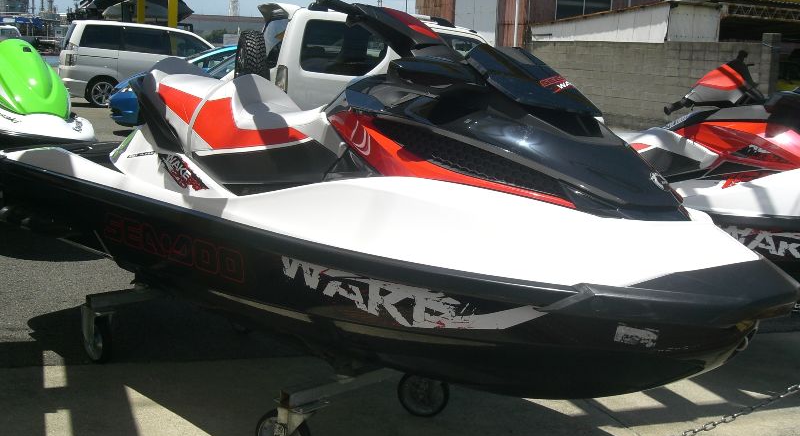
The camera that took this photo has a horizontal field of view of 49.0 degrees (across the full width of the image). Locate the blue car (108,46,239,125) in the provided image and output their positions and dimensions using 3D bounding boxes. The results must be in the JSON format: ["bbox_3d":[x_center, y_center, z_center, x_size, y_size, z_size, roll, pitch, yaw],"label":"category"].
[{"bbox_3d":[-2.745,-2.166,14.794,4.150,1.490,1.700,-1,11,-17],"label":"blue car"}]

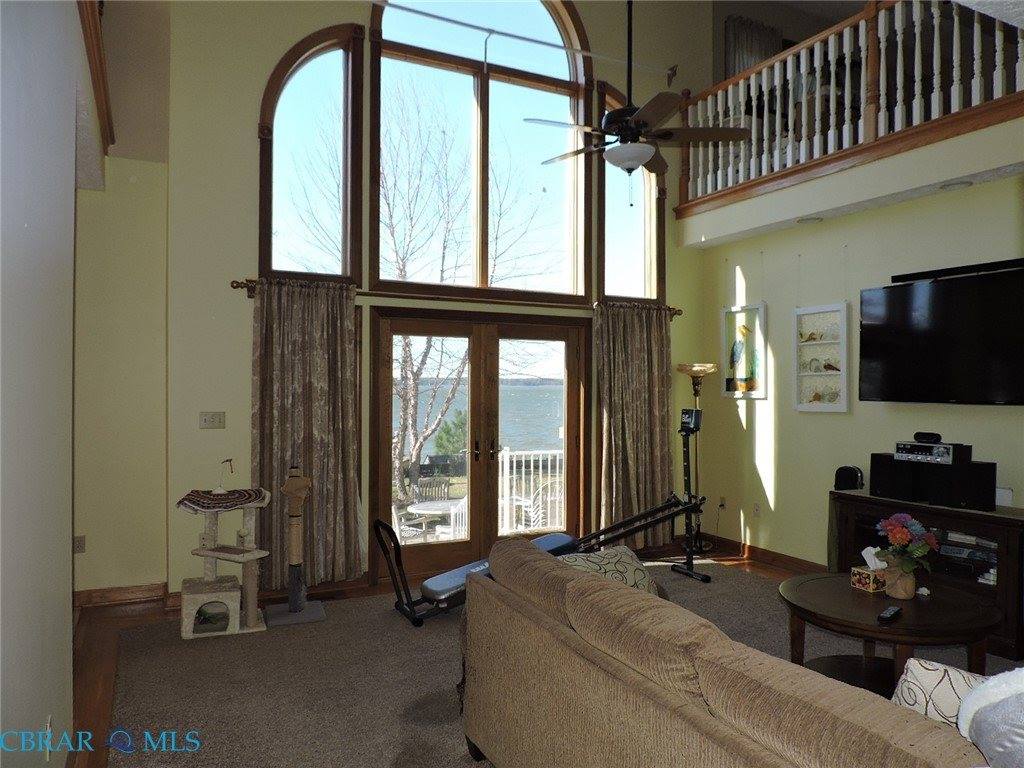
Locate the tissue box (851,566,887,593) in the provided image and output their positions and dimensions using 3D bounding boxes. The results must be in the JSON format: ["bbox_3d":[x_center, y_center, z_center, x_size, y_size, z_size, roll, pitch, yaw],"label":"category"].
[{"bbox_3d":[1.855,0.990,3.629,0.210,0.095,0.115,0,0,-27],"label":"tissue box"}]

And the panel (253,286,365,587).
[{"bbox_3d":[-1.481,0.351,5.178,0.750,2.160,0.130,0,0,-26],"label":"panel"}]

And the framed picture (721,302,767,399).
[{"bbox_3d":[2.099,-0.287,6.446,0.035,0.844,0.503,0,0,-26],"label":"framed picture"}]

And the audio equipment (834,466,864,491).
[{"bbox_3d":[2.388,0.675,5.054,0.180,0.165,0.110,0,0,45],"label":"audio equipment"}]

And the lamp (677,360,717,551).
[{"bbox_3d":[1.736,0.690,6.644,0.360,1.750,0.360,0,0,0],"label":"lamp"}]

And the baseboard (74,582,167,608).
[{"bbox_3d":[-2.671,1.451,4.878,0.540,0.107,0.020,0,0,-27],"label":"baseboard"}]

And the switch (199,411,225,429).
[{"bbox_3d":[-2.097,0.257,4.981,0.163,0.115,0.014,0,0,-26],"label":"switch"}]

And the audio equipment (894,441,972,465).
[{"bbox_3d":[2.746,0.446,4.643,0.210,0.118,0.400,0,0,-26],"label":"audio equipment"}]

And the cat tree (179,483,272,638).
[{"bbox_3d":[-1.815,1.084,4.467,0.530,0.850,0.460,0,0,-27],"label":"cat tree"}]

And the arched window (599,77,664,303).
[{"bbox_3d":[1.089,-1.708,6.470,0.745,1.940,0.110,0,0,-27],"label":"arched window"}]

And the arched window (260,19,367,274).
[{"bbox_3d":[-1.490,-1.738,5.296,0.760,2.000,0.100,0,0,-26],"label":"arched window"}]

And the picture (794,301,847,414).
[{"bbox_3d":[2.472,-0.201,5.684,0.035,0.839,0.469,0,0,-26],"label":"picture"}]

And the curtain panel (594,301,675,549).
[{"bbox_3d":[1.117,0.362,6.451,0.770,2.160,0.130,0,0,-26],"label":"curtain panel"}]

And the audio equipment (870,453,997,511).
[{"bbox_3d":[2.724,0.621,4.608,0.700,0.275,0.240,0,0,45],"label":"audio equipment"}]

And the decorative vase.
[{"bbox_3d":[1.896,0.961,3.464,0.130,0.152,0.130,0,0,-27],"label":"decorative vase"}]

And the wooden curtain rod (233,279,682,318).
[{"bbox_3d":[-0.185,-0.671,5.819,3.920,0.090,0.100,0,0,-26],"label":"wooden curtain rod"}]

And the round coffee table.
[{"bbox_3d":[1.780,1.284,3.419,0.951,0.495,0.951,0,0,0],"label":"round coffee table"}]

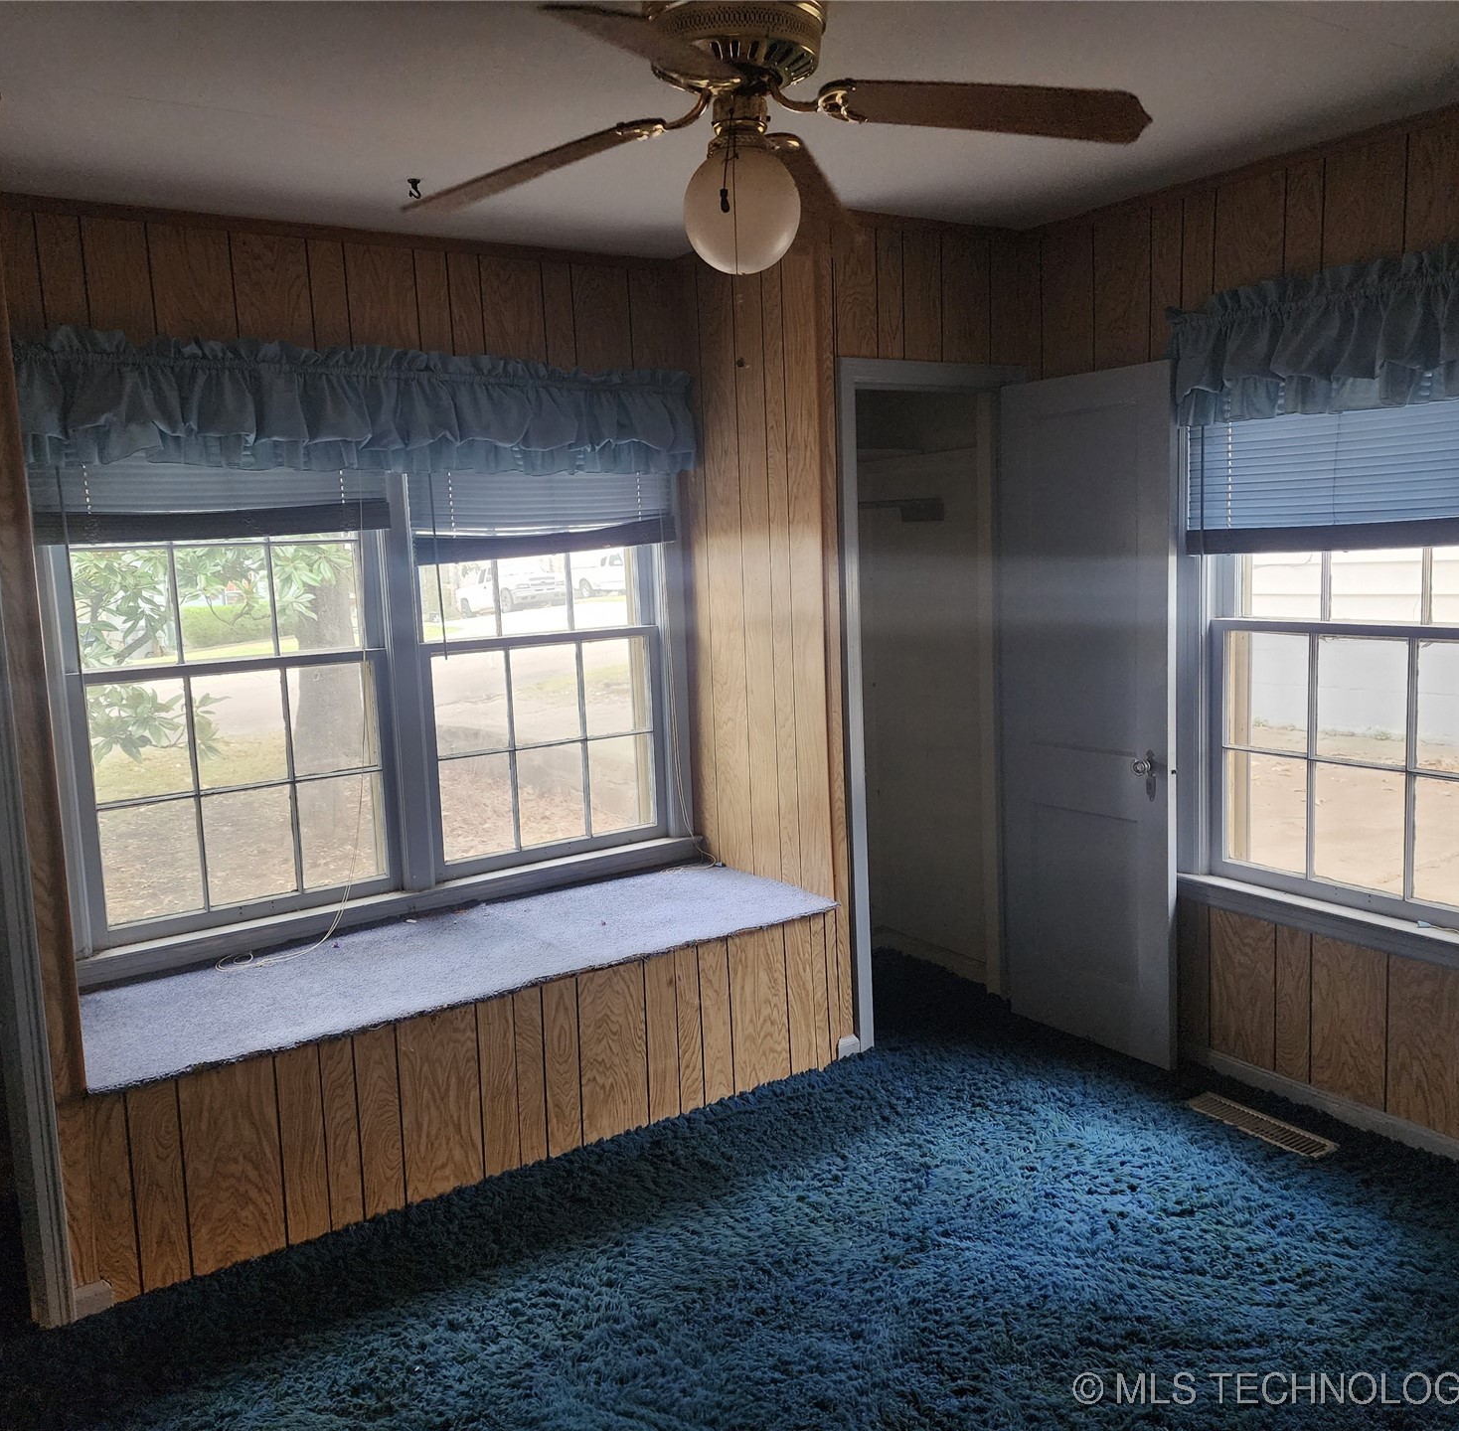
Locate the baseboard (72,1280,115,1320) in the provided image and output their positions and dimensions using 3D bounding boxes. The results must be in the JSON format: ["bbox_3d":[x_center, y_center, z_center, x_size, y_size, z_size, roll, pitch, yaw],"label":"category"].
[{"bbox_3d":[-1.327,1.223,2.650,0.075,0.069,0.021,-8,9,-34],"label":"baseboard"}]

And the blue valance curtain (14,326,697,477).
[{"bbox_3d":[-0.931,-0.849,3.531,1.952,0.350,0.138,-8,9,-34],"label":"blue valance curtain"}]

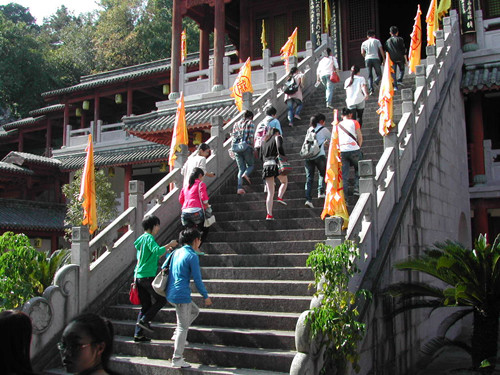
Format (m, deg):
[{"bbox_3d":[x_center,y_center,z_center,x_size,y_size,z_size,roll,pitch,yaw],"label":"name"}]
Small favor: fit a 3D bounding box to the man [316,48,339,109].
[{"bbox_3d":[1.981,-2.736,13.855,0.480,1.540,0.460,-5,-9,30],"label":"man"}]

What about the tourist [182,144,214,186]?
[{"bbox_3d":[-0.913,0.071,9.549,0.500,1.580,0.550,-6,-10,40],"label":"tourist"}]

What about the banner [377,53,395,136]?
[{"bbox_3d":[2.123,-1.457,8.600,0.320,1.330,0.200,-1,-6,15],"label":"banner"}]

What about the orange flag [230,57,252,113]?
[{"bbox_3d":[-0.197,-2.383,12.700,0.500,1.300,0.200,-1,-6,8],"label":"orange flag"}]

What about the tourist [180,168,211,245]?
[{"bbox_3d":[-0.807,0.457,8.053,0.460,1.530,0.450,-4,-9,26],"label":"tourist"}]

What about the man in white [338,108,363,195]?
[{"bbox_3d":[1.720,-0.559,9.300,0.480,1.620,0.420,-2,-6,22],"label":"man in white"}]

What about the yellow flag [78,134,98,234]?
[{"bbox_3d":[-2.251,-0.042,7.650,0.250,1.360,0.130,-1,-8,10],"label":"yellow flag"}]

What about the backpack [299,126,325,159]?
[{"bbox_3d":[0.999,-0.731,8.920,0.320,0.460,0.220,-5,-27,36],"label":"backpack"}]

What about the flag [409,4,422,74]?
[{"bbox_3d":[3.302,-2.952,10.950,0.320,1.400,0.200,-2,-6,17],"label":"flag"}]

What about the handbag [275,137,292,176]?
[{"bbox_3d":[0.549,-0.525,9.000,0.200,0.610,0.300,-5,-9,30],"label":"handbag"}]

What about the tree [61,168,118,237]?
[{"bbox_3d":[-3.947,1.033,13.500,1.450,3.000,1.400,0,-5,0],"label":"tree"}]

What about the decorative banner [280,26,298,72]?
[{"bbox_3d":[1.079,-3.771,15.000,0.480,1.270,0.200,0,-5,6],"label":"decorative banner"}]

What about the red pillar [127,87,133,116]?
[{"bbox_3d":[-5.439,-3.360,24.918,0.210,2.346,0.210,-4,-9,29],"label":"red pillar"}]

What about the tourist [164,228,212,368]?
[{"bbox_3d":[-0.728,1.314,6.500,0.470,1.620,0.520,-3,-7,33],"label":"tourist"}]

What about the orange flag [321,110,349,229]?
[{"bbox_3d":[0.924,-0.202,6.000,0.280,1.280,0.200,-5,-9,30],"label":"orange flag"}]

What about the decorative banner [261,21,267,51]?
[{"bbox_3d":[0.437,-4.850,17.749,0.200,1.050,0.150,-4,-9,29],"label":"decorative banner"}]

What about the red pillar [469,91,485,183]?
[{"bbox_3d":[5.904,-1.294,14.183,0.280,2.452,0.280,-4,-9,29],"label":"red pillar"}]

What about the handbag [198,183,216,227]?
[{"bbox_3d":[-0.645,0.258,8.330,0.180,0.660,0.240,-5,-9,30],"label":"handbag"}]

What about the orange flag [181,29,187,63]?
[{"bbox_3d":[-2.395,-5.115,19.771,0.200,1.150,0.150,-4,-9,29],"label":"orange flag"}]

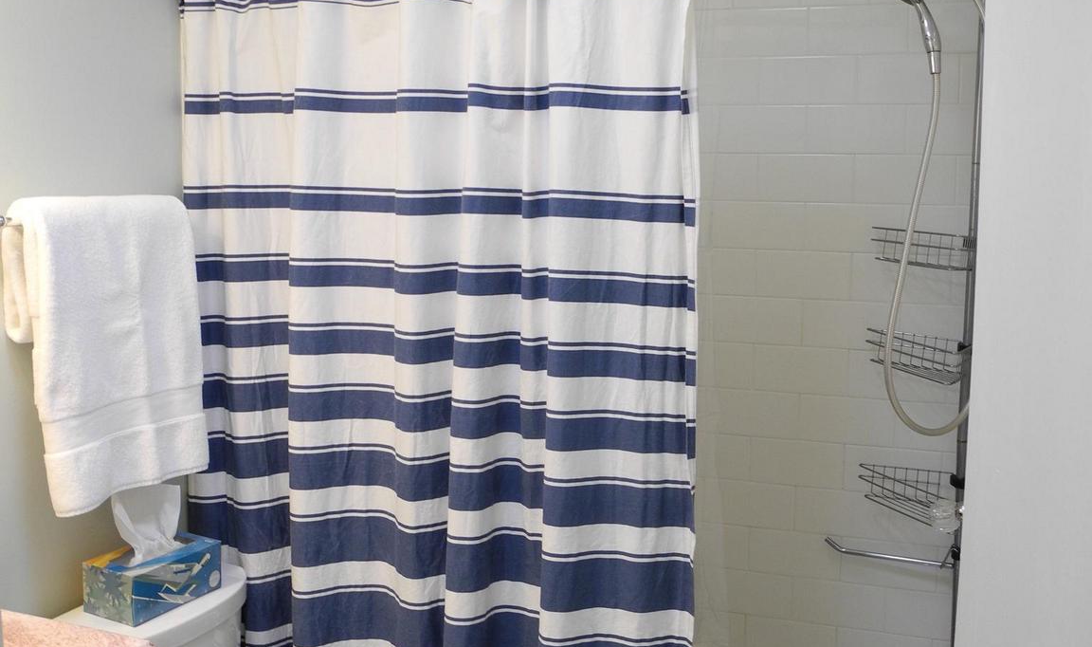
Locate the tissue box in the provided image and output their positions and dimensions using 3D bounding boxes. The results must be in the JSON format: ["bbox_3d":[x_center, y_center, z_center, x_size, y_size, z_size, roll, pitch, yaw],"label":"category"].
[{"bbox_3d":[-0.702,0.454,2.116,0.121,0.089,0.209,4,9,29],"label":"tissue box"}]

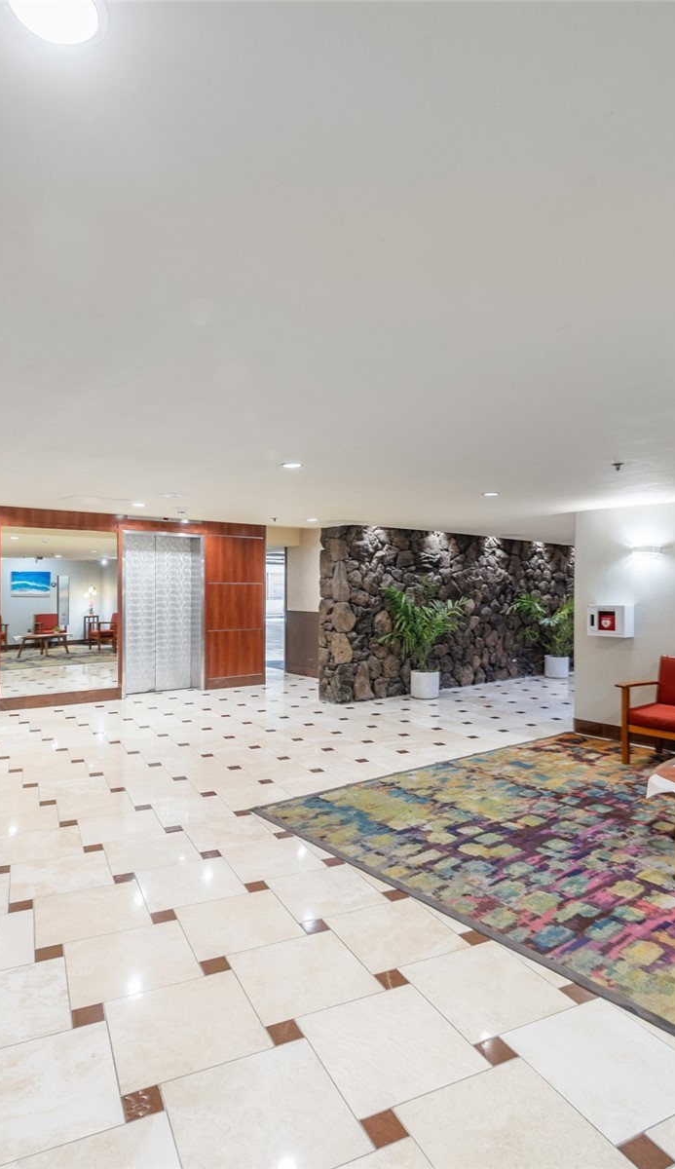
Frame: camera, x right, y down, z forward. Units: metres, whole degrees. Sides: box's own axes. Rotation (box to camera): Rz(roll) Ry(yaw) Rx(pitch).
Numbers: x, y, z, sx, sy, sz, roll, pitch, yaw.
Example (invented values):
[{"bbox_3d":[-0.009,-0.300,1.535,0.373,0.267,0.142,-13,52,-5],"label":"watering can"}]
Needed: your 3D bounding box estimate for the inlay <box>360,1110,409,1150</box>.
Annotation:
[{"bbox_3d":[0.127,1.450,1.677,0.100,0.010,0.100,0,0,-25],"label":"inlay"}]

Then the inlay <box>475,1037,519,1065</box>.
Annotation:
[{"bbox_3d":[0.500,1.470,1.981,0.100,0.010,0.100,0,0,-24],"label":"inlay"}]

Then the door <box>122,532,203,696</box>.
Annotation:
[{"bbox_3d":[-2.446,0.422,8.720,1.080,2.130,0.120,1,-1,-39],"label":"door"}]

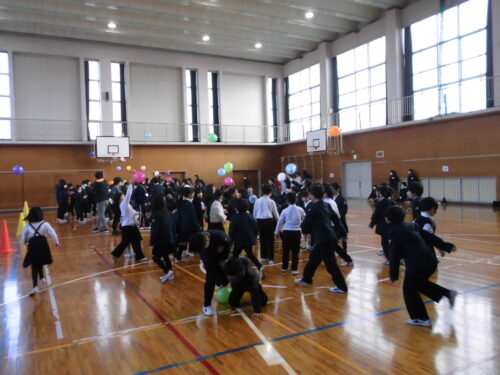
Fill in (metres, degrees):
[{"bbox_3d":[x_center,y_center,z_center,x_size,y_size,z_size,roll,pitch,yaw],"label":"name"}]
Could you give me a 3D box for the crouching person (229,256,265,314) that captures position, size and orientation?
[{"bbox_3d":[-0.050,1.000,3.970,0.480,0.540,0.640,0,0,19],"label":"crouching person"}]

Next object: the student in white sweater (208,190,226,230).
[{"bbox_3d":[-0.563,0.692,6.500,0.360,1.279,0.350,-3,2,-28],"label":"student in white sweater"}]

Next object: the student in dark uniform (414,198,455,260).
[{"bbox_3d":[2.135,0.674,4.537,0.380,1.120,0.380,-2,1,-21],"label":"student in dark uniform"}]

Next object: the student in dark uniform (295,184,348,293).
[{"bbox_3d":[0.887,0.623,4.805,0.580,1.280,0.480,0,2,45],"label":"student in dark uniform"}]

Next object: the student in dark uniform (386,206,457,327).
[{"bbox_3d":[1.620,0.726,3.567,0.600,1.090,0.460,0,2,41],"label":"student in dark uniform"}]

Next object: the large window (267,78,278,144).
[{"bbox_3d":[1.612,-5.400,26.267,0.908,4.491,0.150,-3,3,-28],"label":"large window"}]

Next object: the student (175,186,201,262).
[{"bbox_3d":[-1.151,0.636,6.685,0.420,1.280,0.360,0,2,45],"label":"student"}]

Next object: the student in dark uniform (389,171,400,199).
[{"bbox_3d":[6.311,-0.011,16.400,0.360,1.435,0.420,-3,2,-27],"label":"student in dark uniform"}]

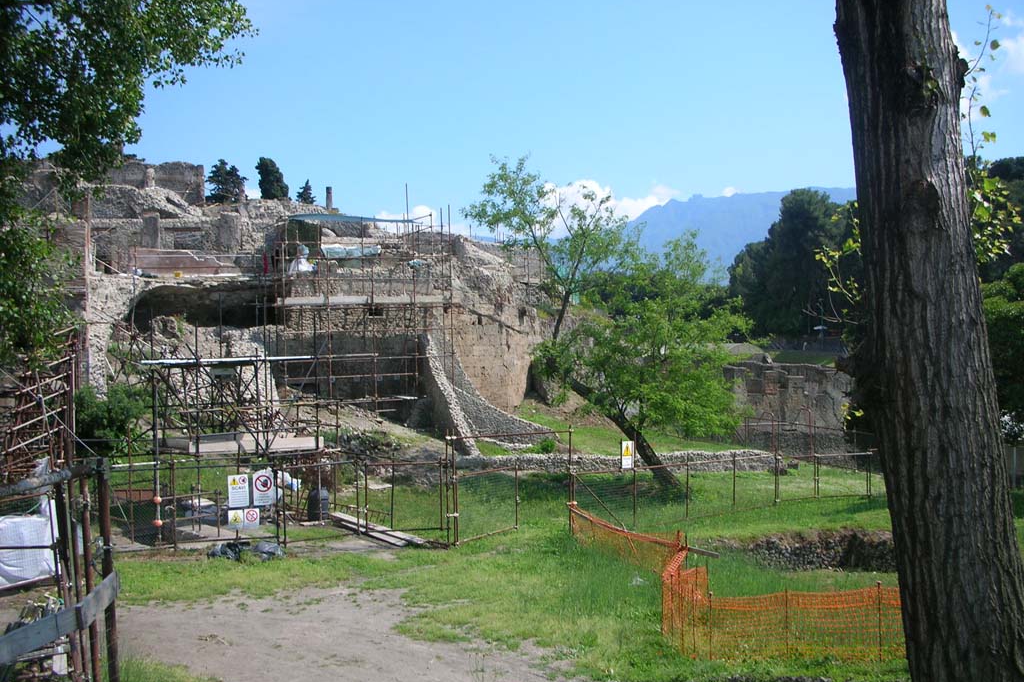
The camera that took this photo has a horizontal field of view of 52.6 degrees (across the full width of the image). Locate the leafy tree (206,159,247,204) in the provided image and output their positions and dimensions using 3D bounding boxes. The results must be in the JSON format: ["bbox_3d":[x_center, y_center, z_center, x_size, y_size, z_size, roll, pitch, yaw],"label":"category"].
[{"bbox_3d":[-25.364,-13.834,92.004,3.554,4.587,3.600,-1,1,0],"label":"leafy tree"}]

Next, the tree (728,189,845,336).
[{"bbox_3d":[30.710,-8.386,115.000,13.772,16.882,13.000,-1,1,0],"label":"tree"}]

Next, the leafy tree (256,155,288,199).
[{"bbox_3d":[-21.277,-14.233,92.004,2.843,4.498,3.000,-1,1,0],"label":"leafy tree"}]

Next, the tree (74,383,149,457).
[{"bbox_3d":[-12.925,2.655,33.501,2.459,2.559,2.400,-1,1,0],"label":"tree"}]

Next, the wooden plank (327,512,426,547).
[{"bbox_3d":[-3.333,4.566,25.300,0.270,0.060,4.244,-2,1,-37],"label":"wooden plank"}]

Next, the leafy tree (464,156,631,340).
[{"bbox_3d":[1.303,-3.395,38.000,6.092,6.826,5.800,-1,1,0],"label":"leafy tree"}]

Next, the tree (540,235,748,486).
[{"bbox_3d":[4.863,0.716,38.000,7.634,9.175,7.300,-1,1,0],"label":"tree"}]

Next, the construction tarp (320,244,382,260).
[{"bbox_3d":[-6.867,-3.829,44.300,2.635,0.680,0.800,-1,1,-3],"label":"construction tarp"}]

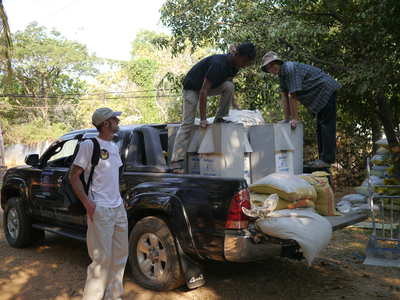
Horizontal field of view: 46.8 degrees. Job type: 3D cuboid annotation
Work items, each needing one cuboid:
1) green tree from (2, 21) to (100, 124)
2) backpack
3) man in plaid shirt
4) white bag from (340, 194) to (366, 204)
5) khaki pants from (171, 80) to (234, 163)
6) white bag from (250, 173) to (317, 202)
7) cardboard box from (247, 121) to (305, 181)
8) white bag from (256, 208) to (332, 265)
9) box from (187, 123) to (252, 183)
[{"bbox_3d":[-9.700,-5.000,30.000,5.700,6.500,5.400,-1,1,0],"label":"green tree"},{"bbox_3d":[-0.945,0.215,3.770,0.260,0.560,0.300,0,1,44],"label":"backpack"},{"bbox_3d":[1.180,-0.485,5.400,0.880,1.330,0.500,-1,1,-16],"label":"man in plaid shirt"},{"bbox_3d":[2.940,0.950,8.800,0.580,0.200,0.600,-1,1,0],"label":"white bag"},{"bbox_3d":[0.030,-0.310,4.980,0.620,0.880,0.420,-1,1,-9],"label":"khaki pants"},{"bbox_3d":[0.838,0.345,4.600,0.520,0.230,0.500,-1,1,42],"label":"white bag"},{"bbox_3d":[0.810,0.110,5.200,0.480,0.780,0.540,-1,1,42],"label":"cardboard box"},{"bbox_3d":[0.850,0.770,4.140,0.560,0.440,0.450,-1,1,42],"label":"white bag"},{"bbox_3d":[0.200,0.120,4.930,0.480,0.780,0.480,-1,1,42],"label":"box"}]

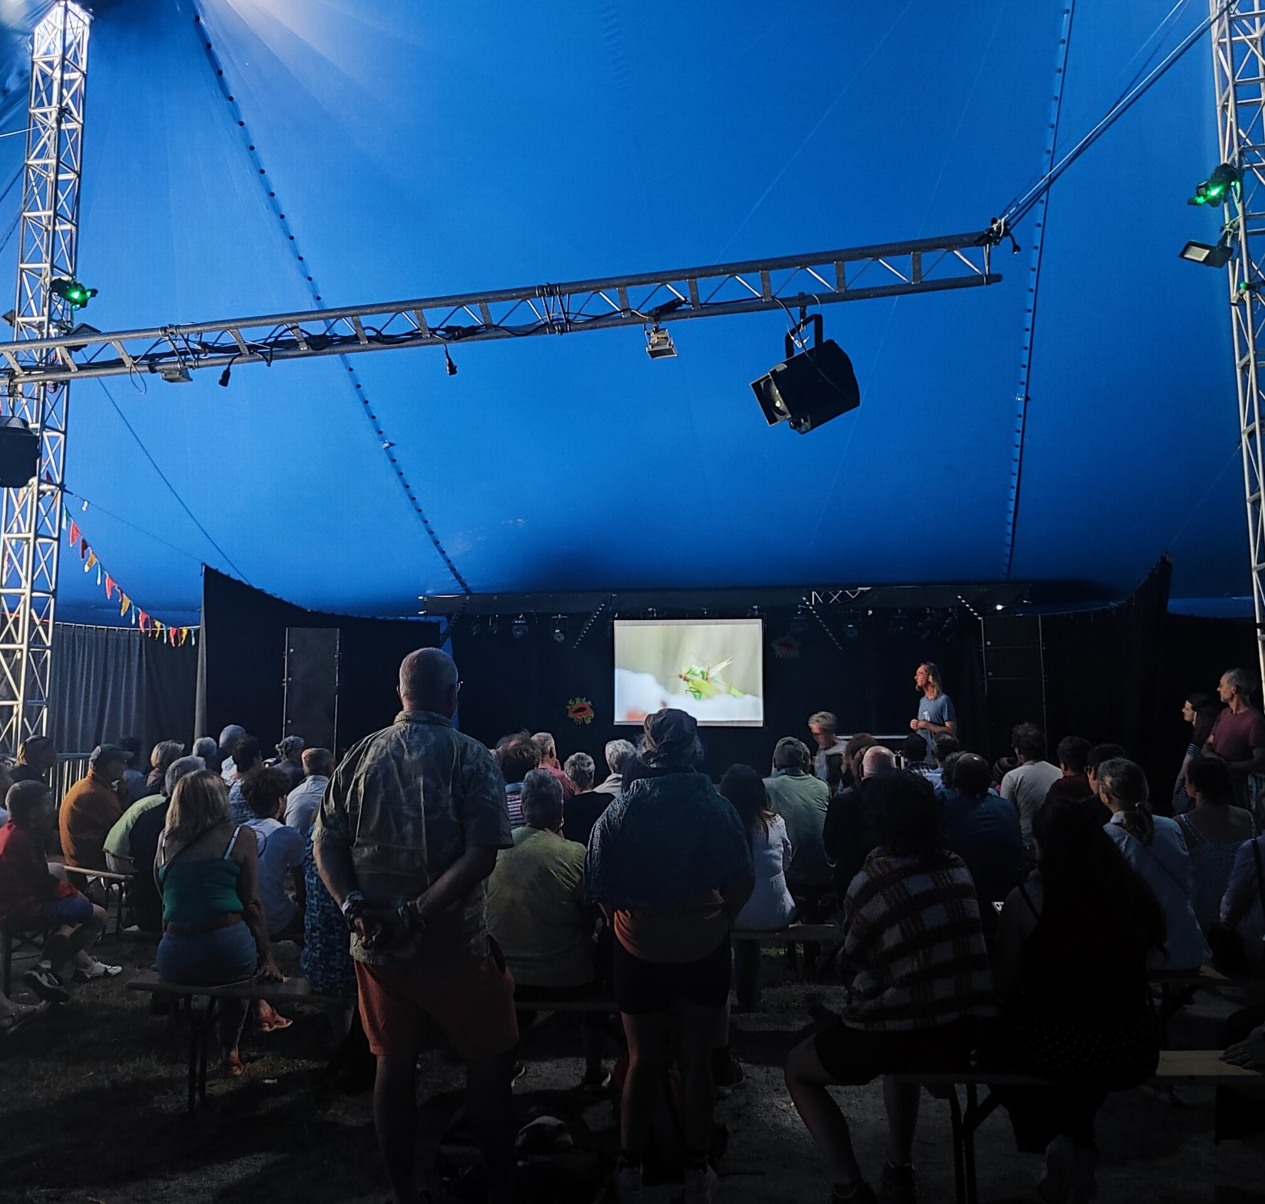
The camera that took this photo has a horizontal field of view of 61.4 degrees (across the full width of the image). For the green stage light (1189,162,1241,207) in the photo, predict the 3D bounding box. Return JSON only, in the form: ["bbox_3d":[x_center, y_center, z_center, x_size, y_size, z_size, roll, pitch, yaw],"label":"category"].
[{"bbox_3d":[4.622,-3.315,8.481,0.330,0.270,0.270,-41,4,-15],"label":"green stage light"}]

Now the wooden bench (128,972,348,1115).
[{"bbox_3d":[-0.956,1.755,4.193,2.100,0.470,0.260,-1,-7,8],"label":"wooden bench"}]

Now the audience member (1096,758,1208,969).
[{"bbox_3d":[2.083,1.380,4.753,0.470,1.330,0.760,2,-7,-15],"label":"audience member"}]

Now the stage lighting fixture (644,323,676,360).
[{"bbox_3d":[0.154,-1.394,5.700,0.165,0.180,0.140,0,-15,0],"label":"stage lighting fixture"}]

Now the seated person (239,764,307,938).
[{"bbox_3d":[-1.673,1.470,5.360,0.470,1.285,0.780,-3,-7,24],"label":"seated person"}]

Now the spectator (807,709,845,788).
[{"bbox_3d":[1.463,1.587,7.870,0.360,1.630,0.500,4,-8,-35],"label":"spectator"}]

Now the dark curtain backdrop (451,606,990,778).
[{"bbox_3d":[0.867,1.305,12.734,6.402,2.581,0.200,-1,-7,10],"label":"dark curtain backdrop"}]

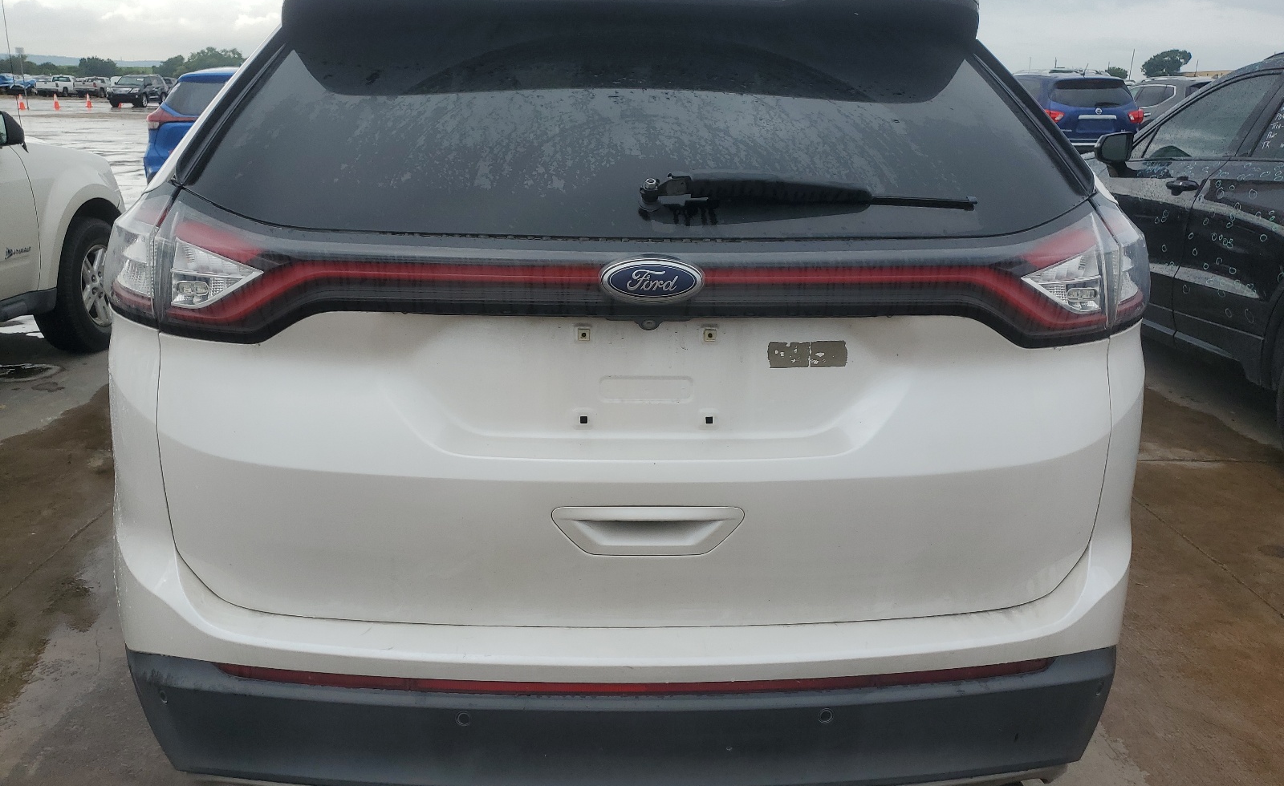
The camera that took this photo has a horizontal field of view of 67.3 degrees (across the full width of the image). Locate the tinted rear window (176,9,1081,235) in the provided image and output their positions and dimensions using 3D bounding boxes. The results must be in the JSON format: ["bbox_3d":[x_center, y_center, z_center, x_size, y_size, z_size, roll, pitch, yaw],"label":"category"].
[{"bbox_3d":[-0.004,-0.464,1.554,1.390,0.120,0.560,0,57,-3],"label":"tinted rear window"}]

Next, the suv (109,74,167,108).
[{"bbox_3d":[-30.615,-18.389,58.597,1.970,1.900,4.950,0,18,-2],"label":"suv"}]

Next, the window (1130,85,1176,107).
[{"bbox_3d":[9.751,-5.675,18.400,0.100,0.420,1.350,13,16,-11],"label":"window"}]

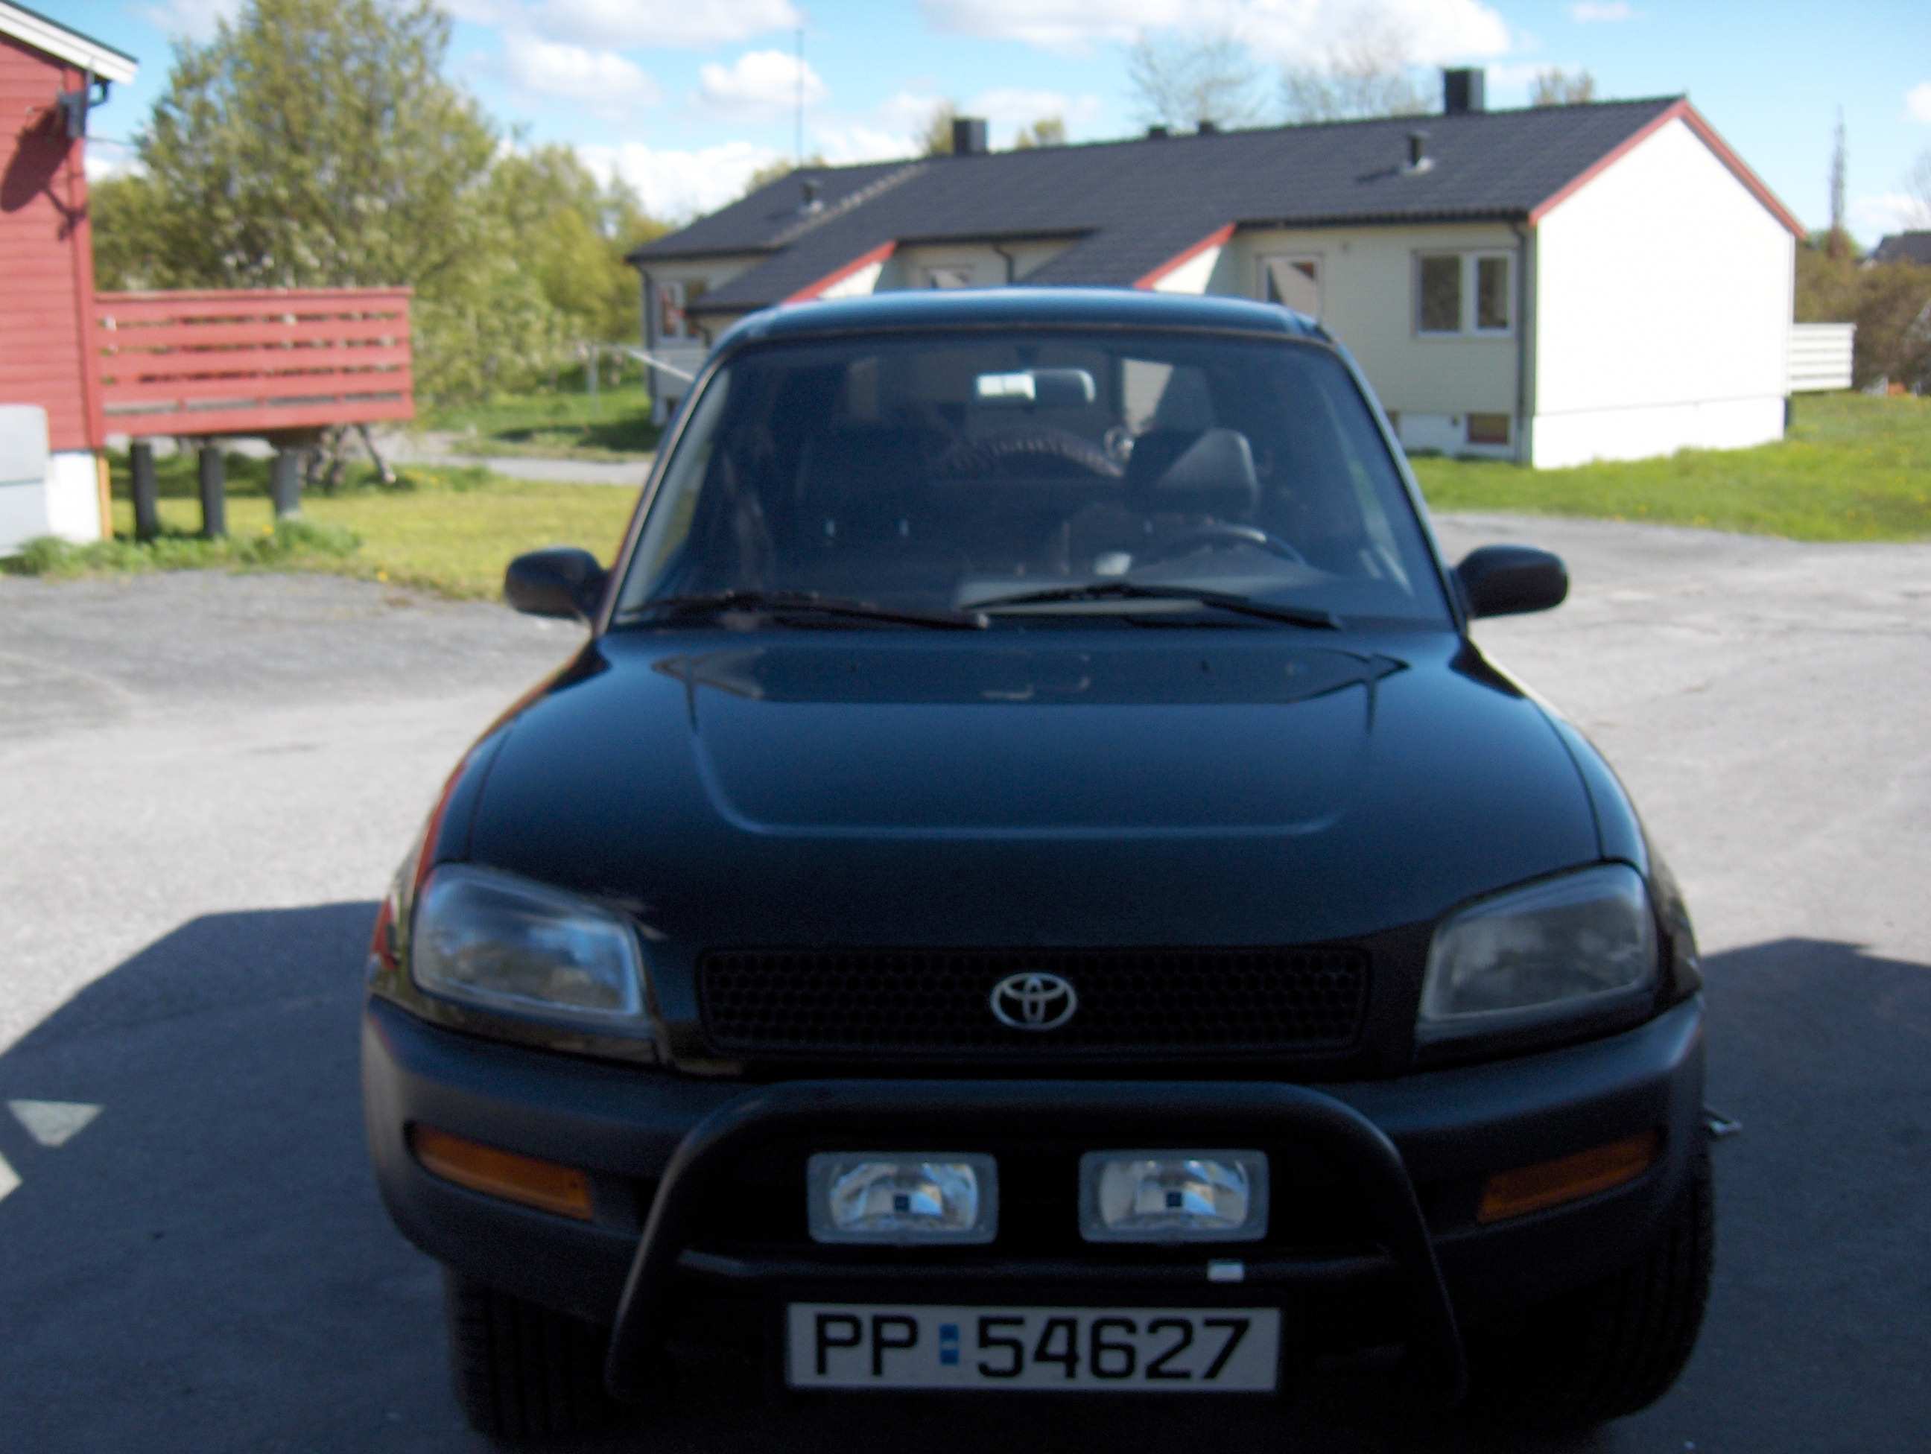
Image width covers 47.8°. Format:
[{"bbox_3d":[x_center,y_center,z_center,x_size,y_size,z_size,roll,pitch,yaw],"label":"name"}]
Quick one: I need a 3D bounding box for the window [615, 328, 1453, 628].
[{"bbox_3d":[0.115,-0.409,3.656,1.360,0.150,0.720,0,47,2],"label":"window"}]

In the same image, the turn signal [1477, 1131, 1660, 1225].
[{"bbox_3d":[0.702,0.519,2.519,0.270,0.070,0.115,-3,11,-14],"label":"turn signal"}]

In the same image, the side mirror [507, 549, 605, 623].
[{"bbox_3d":[-0.692,-0.248,3.742,0.195,0.130,0.120,0,11,2],"label":"side mirror"}]

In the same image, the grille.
[{"bbox_3d":[0.076,0.305,2.407,0.735,0.135,0.080,0,11,2],"label":"grille"}]

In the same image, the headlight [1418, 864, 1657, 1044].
[{"bbox_3d":[0.670,0.264,2.533,0.310,0.190,0.180,-2,11,-8],"label":"headlight"}]

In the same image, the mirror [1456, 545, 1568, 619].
[{"bbox_3d":[0.927,-0.244,3.692,0.195,0.130,0.120,0,11,2],"label":"mirror"}]

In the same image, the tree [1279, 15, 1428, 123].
[{"bbox_3d":[9.362,-12.623,52.840,4.400,9.080,4.400,-1,11,0],"label":"tree"}]

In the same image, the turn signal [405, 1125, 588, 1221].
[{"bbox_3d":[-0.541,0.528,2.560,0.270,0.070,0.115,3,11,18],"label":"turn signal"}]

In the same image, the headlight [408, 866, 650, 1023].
[{"bbox_3d":[-0.509,0.262,2.570,0.310,0.190,0.180,2,11,11],"label":"headlight"}]

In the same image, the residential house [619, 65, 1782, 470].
[{"bbox_3d":[3.012,-7.894,37.398,19.100,5.800,11.200,9,14,42],"label":"residential house"}]

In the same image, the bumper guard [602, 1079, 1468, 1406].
[{"bbox_3d":[0.074,0.552,2.341,0.930,0.390,0.240,0,11,2],"label":"bumper guard"}]

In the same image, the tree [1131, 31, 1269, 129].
[{"bbox_3d":[5.614,-12.382,52.811,4.200,8.766,4.200,-1,11,0],"label":"tree"}]

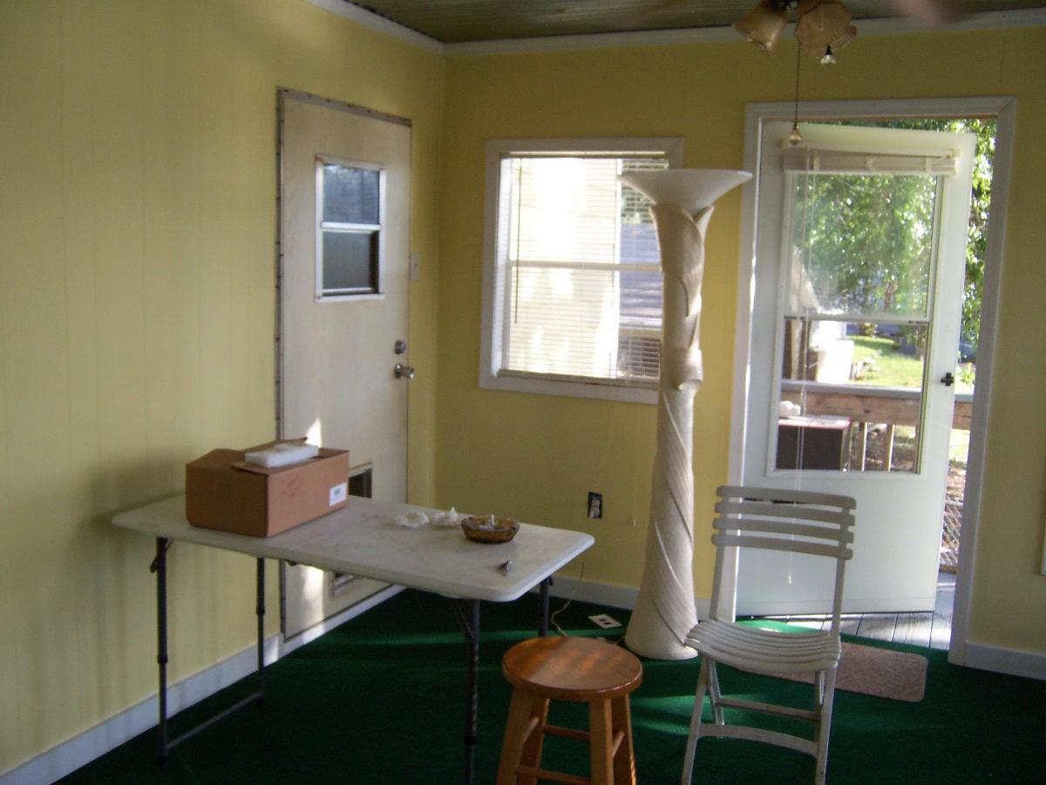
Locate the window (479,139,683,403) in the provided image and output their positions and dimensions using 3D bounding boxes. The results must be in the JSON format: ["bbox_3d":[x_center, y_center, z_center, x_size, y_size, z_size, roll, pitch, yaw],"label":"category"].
[{"bbox_3d":[0.224,-0.515,4.184,0.869,1.080,0.050,5,9,24],"label":"window"}]

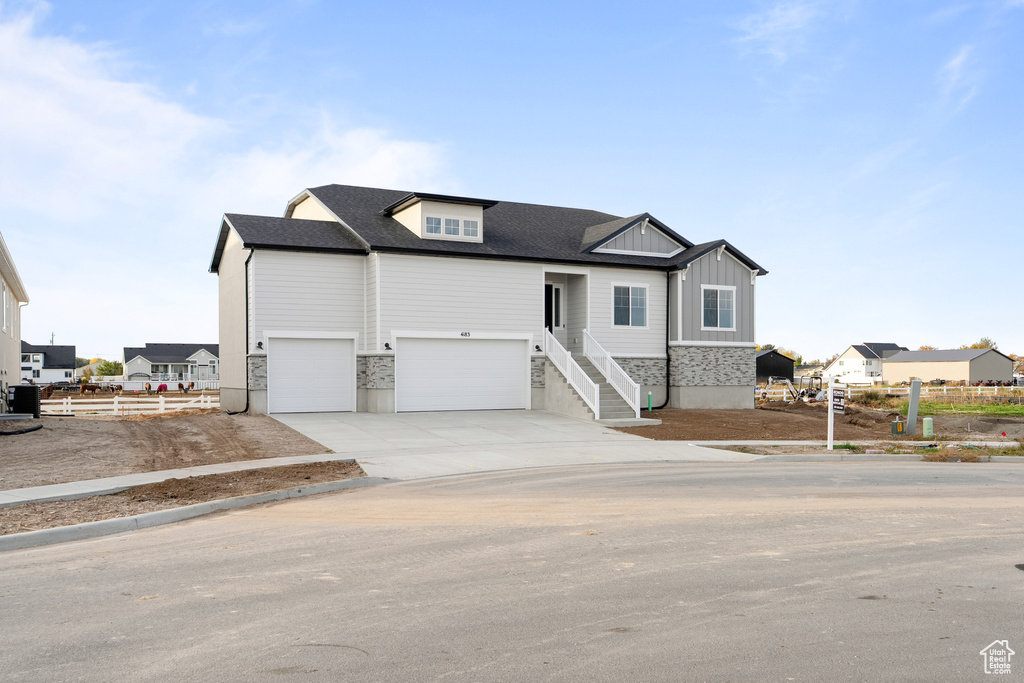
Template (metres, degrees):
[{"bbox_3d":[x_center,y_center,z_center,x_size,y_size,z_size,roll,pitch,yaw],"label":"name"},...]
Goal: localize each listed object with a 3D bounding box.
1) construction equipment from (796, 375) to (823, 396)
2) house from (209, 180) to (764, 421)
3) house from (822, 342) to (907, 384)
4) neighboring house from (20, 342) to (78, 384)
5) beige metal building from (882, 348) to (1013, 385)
[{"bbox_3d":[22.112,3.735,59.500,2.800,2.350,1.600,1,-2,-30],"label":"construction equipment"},{"bbox_3d":[-2.796,-2.124,36.456,20.500,9.900,19.500,1,-2,-28],"label":"house"},{"bbox_3d":[90.337,5.548,202.327,17.500,10.000,13.500,1,-2,-28],"label":"house"},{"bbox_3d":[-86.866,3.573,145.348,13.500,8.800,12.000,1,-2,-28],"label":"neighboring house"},{"bbox_3d":[79.116,4.751,145.561,10.930,6.150,18.747,1,-2,-22],"label":"beige metal building"}]

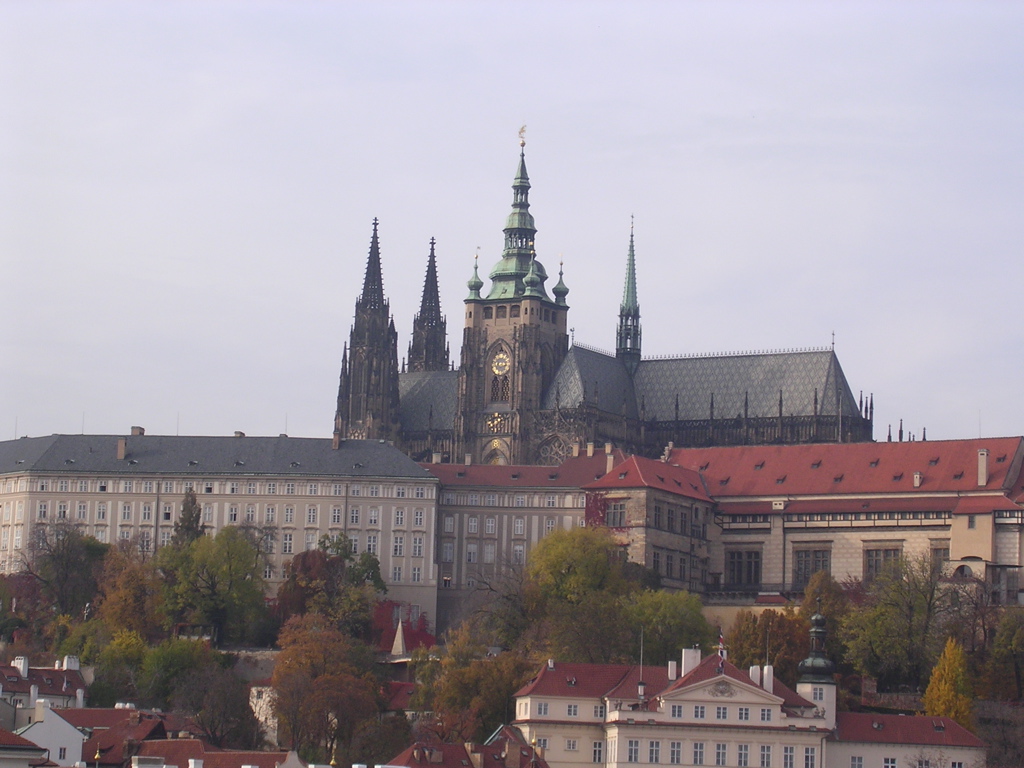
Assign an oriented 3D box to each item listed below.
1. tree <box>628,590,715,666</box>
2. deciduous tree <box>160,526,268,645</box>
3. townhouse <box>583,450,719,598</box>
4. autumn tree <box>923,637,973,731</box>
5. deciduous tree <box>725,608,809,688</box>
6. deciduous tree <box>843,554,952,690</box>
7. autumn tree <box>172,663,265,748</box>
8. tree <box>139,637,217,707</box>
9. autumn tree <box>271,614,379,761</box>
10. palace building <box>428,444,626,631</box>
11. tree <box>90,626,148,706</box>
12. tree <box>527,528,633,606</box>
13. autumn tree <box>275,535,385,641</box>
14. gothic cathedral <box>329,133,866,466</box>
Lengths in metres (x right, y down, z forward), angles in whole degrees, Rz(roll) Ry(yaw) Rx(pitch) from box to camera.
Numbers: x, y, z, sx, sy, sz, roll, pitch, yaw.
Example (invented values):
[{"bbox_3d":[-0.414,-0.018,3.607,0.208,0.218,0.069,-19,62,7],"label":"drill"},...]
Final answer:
[{"bbox_3d":[25.206,39.847,517.871,13.700,13.990,13.000,2,-8,0],"label":"tree"},{"bbox_3d":[-50.075,33.729,542.670,18.000,20.030,16.200,2,-8,0],"label":"deciduous tree"},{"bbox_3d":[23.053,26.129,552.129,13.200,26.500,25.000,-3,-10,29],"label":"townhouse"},{"bbox_3d":[65.680,45.470,490.760,7.330,14.820,6.750,2,-8,0],"label":"autumn tree"},{"bbox_3d":[39.545,42.014,507.512,13.100,14.020,11.800,2,-8,0],"label":"deciduous tree"},{"bbox_3d":[65.760,40.680,555.050,18.200,23.200,16.740,2,-8,0],"label":"deciduous tree"},{"bbox_3d":[-46.250,50.660,512.720,14.120,13.610,12.990,2,-8,0],"label":"autumn tree"},{"bbox_3d":[-55.340,47.650,538.340,12.560,11.780,11.550,2,-8,0],"label":"tree"},{"bbox_3d":[-29.570,47.870,513.190,16.580,23.110,15.250,2,-8,0],"label":"autumn tree"},{"bbox_3d":[2.200,29.340,621.970,35.000,35.000,16.500,0,-8,12],"label":"palace building"},{"bbox_3d":[-64.940,46.910,538.400,9.340,12.940,8.590,2,-8,0],"label":"tree"},{"bbox_3d":[11.780,33.350,585.100,18.450,15.430,16.980,2,-8,0],"label":"tree"},{"bbox_3d":[-33.000,36.980,588.410,19.280,19.520,17.740,2,-8,0],"label":"autumn tree"},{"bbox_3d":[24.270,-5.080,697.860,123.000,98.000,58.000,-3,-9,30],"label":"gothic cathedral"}]

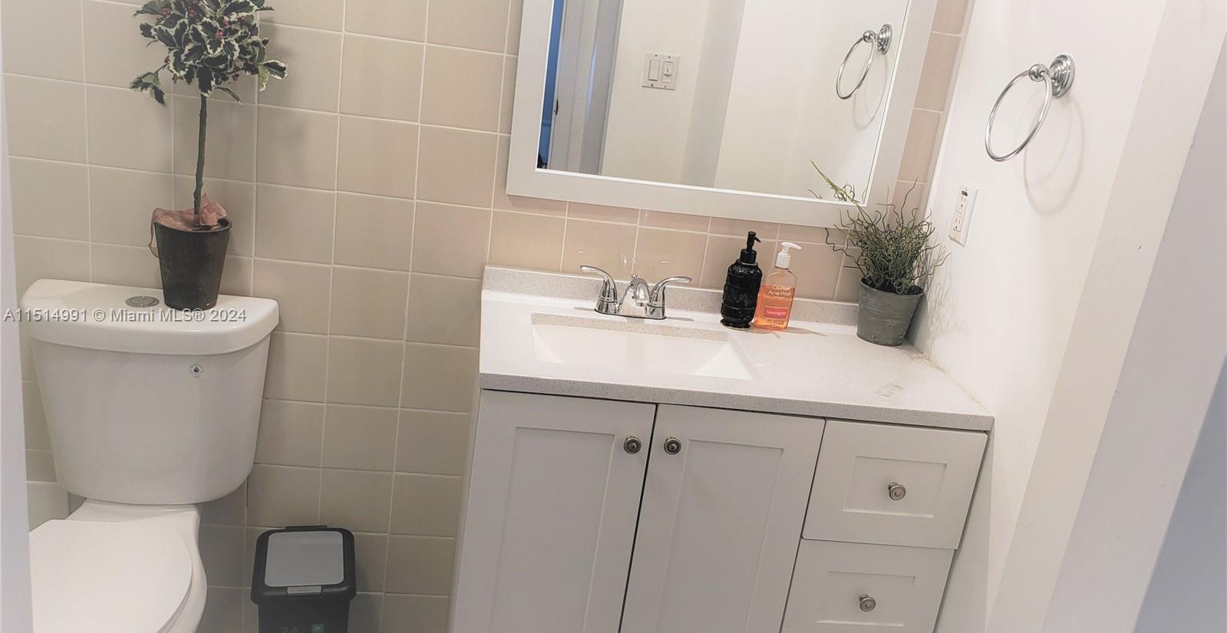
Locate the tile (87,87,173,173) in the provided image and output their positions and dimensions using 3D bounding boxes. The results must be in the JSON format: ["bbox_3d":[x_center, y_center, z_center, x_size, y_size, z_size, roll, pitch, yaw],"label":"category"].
[{"bbox_3d":[-0.925,-0.357,1.766,0.152,0.152,0.010,5,17,-10],"label":"tile"}]

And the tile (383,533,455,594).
[{"bbox_3d":[-0.445,0.575,2.142,0.152,0.152,0.010,5,17,-9],"label":"tile"}]

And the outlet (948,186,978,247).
[{"bbox_3d":[0.698,-0.204,1.835,0.008,0.114,0.070,5,17,-9],"label":"outlet"}]

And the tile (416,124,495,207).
[{"bbox_3d":[-0.316,-0.298,1.850,0.150,0.150,0.010,5,17,-9],"label":"tile"}]

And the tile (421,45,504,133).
[{"bbox_3d":[-0.294,-0.441,1.796,0.151,0.150,0.009,5,17,-9],"label":"tile"}]

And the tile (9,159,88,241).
[{"bbox_3d":[-1.087,-0.222,1.765,0.151,0.150,0.009,5,17,-9],"label":"tile"}]

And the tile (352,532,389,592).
[{"bbox_3d":[-0.595,0.560,2.109,0.152,0.152,0.010,5,17,-10],"label":"tile"}]

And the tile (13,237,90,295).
[{"bbox_3d":[-1.117,-0.079,1.831,0.151,0.151,0.009,5,17,-9],"label":"tile"}]

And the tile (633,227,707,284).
[{"bbox_3d":[0.115,-0.115,1.965,0.150,0.142,0.010,5,17,-9],"label":"tile"}]

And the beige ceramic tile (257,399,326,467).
[{"bbox_3d":[-0.700,0.252,1.983,0.150,0.150,0.010,5,17,-9],"label":"beige ceramic tile"}]

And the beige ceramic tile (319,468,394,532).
[{"bbox_3d":[-0.576,0.415,2.072,0.152,0.152,0.010,5,17,-9],"label":"beige ceramic tile"}]

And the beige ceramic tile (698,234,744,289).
[{"bbox_3d":[0.268,-0.099,2.011,0.152,0.152,0.010,5,17,-9],"label":"beige ceramic tile"}]

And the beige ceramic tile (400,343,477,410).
[{"bbox_3d":[-0.378,0.136,1.985,0.150,0.150,0.010,5,17,-9],"label":"beige ceramic tile"}]

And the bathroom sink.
[{"bbox_3d":[0.041,0.126,1.752,0.420,0.150,0.310,5,17,-10],"label":"bathroom sink"}]

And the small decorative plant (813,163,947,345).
[{"bbox_3d":[0.520,-0.123,1.899,0.305,0.360,0.215,5,17,-9],"label":"small decorative plant"}]

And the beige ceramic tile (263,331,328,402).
[{"bbox_3d":[-0.676,0.109,1.923,0.151,0.150,0.009,5,17,-9],"label":"beige ceramic tile"}]

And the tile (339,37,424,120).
[{"bbox_3d":[-0.446,-0.457,1.782,0.150,0.150,0.010,5,17,-9],"label":"tile"}]

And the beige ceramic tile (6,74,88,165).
[{"bbox_3d":[-1.069,-0.369,1.732,0.150,0.150,0.010,5,17,-9],"label":"beige ceramic tile"}]

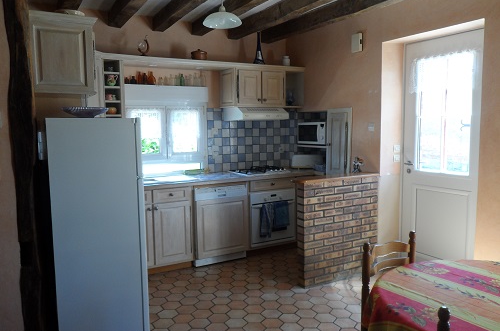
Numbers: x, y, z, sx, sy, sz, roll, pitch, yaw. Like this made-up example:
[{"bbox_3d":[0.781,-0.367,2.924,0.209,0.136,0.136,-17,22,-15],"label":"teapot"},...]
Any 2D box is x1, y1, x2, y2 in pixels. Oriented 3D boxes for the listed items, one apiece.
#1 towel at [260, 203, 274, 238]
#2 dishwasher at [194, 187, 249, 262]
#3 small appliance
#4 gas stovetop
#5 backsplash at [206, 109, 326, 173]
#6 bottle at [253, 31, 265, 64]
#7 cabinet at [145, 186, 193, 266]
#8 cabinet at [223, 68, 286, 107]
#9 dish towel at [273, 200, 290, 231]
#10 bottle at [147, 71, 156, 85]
[{"bbox_3d":[0.192,0.625,4.572,0.180,0.410,0.060,-3,6,-28],"label":"towel"},{"bbox_3d":[-0.437,0.606,4.610,0.598,0.838,0.585,-3,6,-28],"label":"dishwasher"},{"bbox_3d":[0.877,-0.406,5.006,0.367,0.265,0.500,-4,6,-32],"label":"small appliance"},{"bbox_3d":[0.111,0.053,4.926,0.590,0.065,0.510,-3,6,-28],"label":"gas stovetop"},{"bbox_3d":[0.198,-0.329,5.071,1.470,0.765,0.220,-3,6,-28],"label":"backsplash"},{"bbox_3d":[0.101,-1.368,4.745,0.138,0.413,0.138,-1,5,0],"label":"bottle"},{"bbox_3d":[-1.089,0.607,4.278,0.826,0.806,0.592,-4,6,-28],"label":"cabinet"},{"bbox_3d":[0.026,-0.902,4.843,0.653,0.428,0.449,-4,6,-28],"label":"cabinet"},{"bbox_3d":[0.365,0.561,4.658,0.215,0.335,0.060,-3,6,-28],"label":"dish towel"},{"bbox_3d":[-1.089,-0.942,4.413,0.082,0.153,0.082,-4,6,-28],"label":"bottle"}]

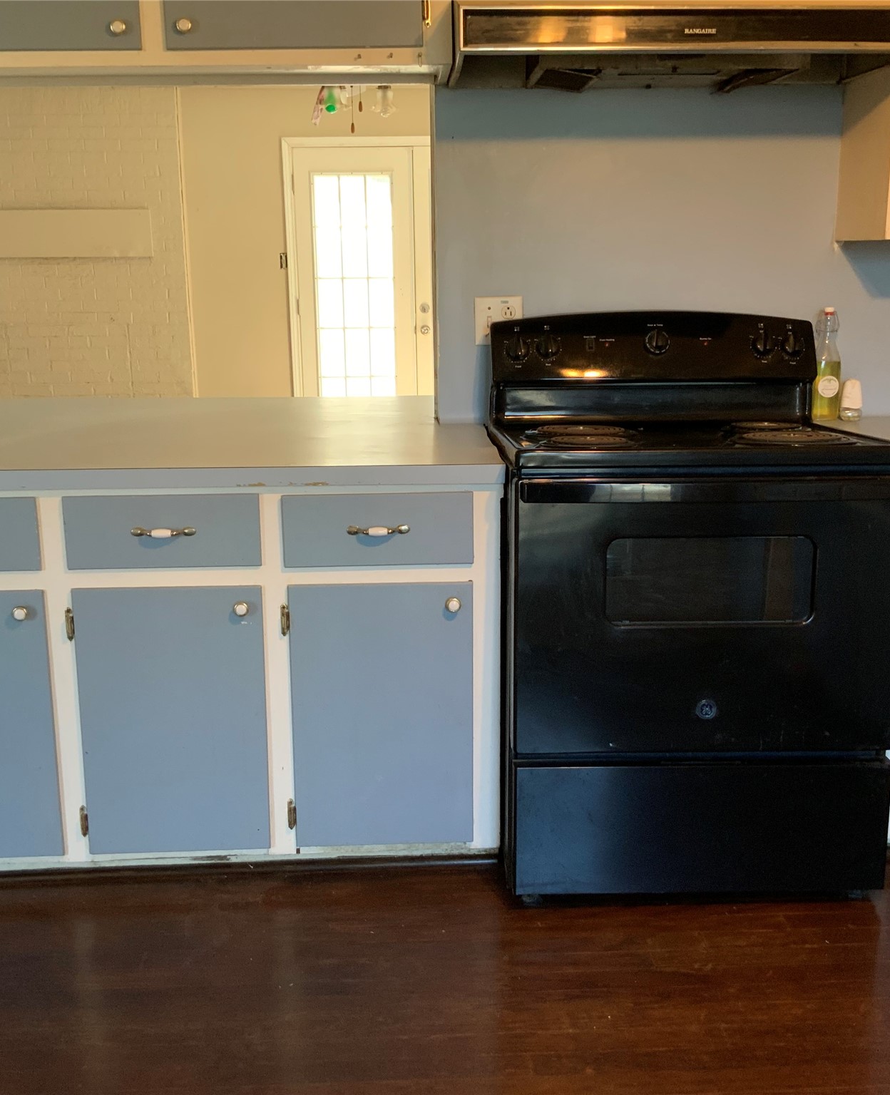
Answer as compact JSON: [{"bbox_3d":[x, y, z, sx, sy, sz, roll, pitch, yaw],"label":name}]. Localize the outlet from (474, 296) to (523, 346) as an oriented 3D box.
[{"bbox_3d":[0.132,-0.555,2.994,0.118,0.117,0.012,-1,13,-3],"label":"outlet"}]

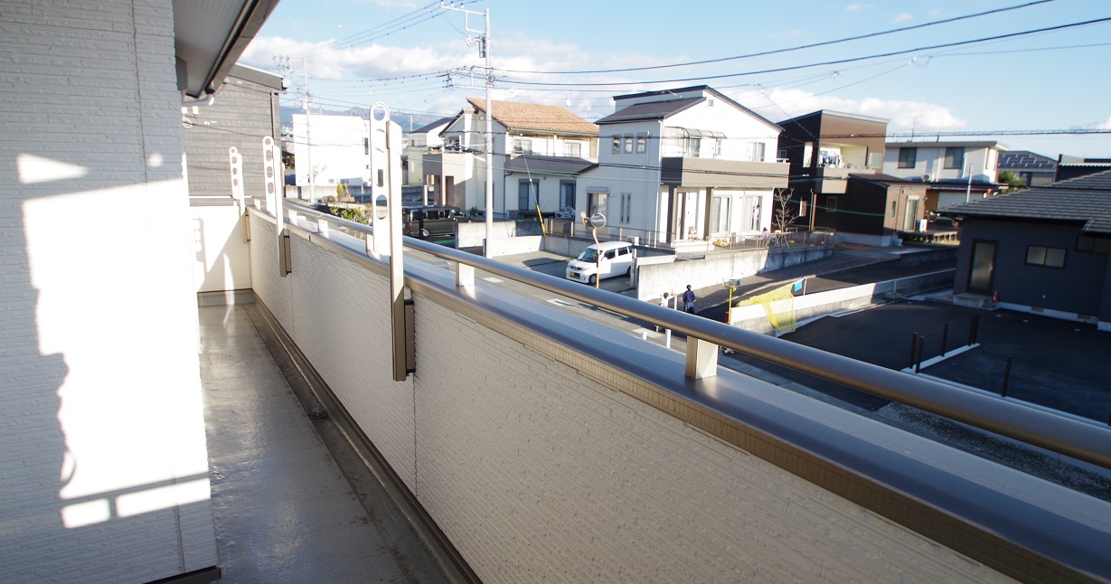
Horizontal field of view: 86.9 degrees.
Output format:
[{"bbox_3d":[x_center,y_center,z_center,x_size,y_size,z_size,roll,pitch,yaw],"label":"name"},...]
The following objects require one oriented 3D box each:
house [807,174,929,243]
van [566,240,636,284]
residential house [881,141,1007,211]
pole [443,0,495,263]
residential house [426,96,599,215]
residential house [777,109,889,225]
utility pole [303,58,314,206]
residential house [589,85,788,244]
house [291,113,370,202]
[{"bbox_3d":[19.819,-5.195,36.198,6.400,4.100,4.600,-6,13,-35],"label":"house"},{"bbox_3d":[2.087,-1.368,27.127,3.395,1.710,1.475,-9,15,-42],"label":"van"},{"bbox_3d":[27.131,-7.532,42.388,7.500,6.200,8.000,-8,15,-41],"label":"residential house"},{"bbox_3d":[-4.476,-8.037,30.141,2.700,12.700,0.500,-6,13,-32],"label":"pole"},{"bbox_3d":[-3.822,-10.299,45.139,10.100,8.510,11.500,-6,13,-32],"label":"residential house"},{"bbox_3d":[17.645,-7.880,40.020,8.100,7.700,7.200,-6,13,-35],"label":"residential house"},{"bbox_3d":[-21.049,-13.679,50.219,0.450,12.100,0.450,-6,13,-32],"label":"utility pole"},{"bbox_3d":[7.393,-7.117,33.639,10.600,8.190,8.250,-7,14,-36],"label":"residential house"},{"bbox_3d":[-21.271,-14.030,60.512,8.200,7.150,8.000,0,11,-7],"label":"house"}]

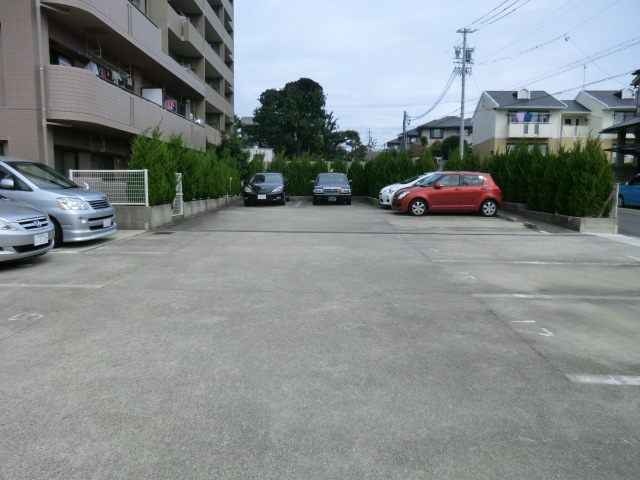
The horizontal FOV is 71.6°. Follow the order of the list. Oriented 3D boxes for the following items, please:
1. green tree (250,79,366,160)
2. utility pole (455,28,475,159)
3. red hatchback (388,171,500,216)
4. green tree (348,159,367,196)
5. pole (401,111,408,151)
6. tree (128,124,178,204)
[{"bbox_3d":[-1.500,-12.100,46.000,10.800,9.400,9.000,0,7,0],"label":"green tree"},{"bbox_3d":[11.750,-11.600,36.300,1.600,11.200,1.100,0,7,0],"label":"utility pole"},{"bbox_3d":[4.330,-1.650,15.450,3.700,1.510,1.690,0,7,2],"label":"red hatchback"},{"bbox_3d":[2.170,-3.560,25.600,1.050,2.150,1.000,0,7,0],"label":"green tree"},{"bbox_3d":[8.600,-9.950,45.000,0.700,6.600,0.450,0,7,0],"label":"pole"},{"bbox_3d":[-4.680,-2.060,12.300,1.250,2.200,1.250,0,7,0],"label":"tree"}]

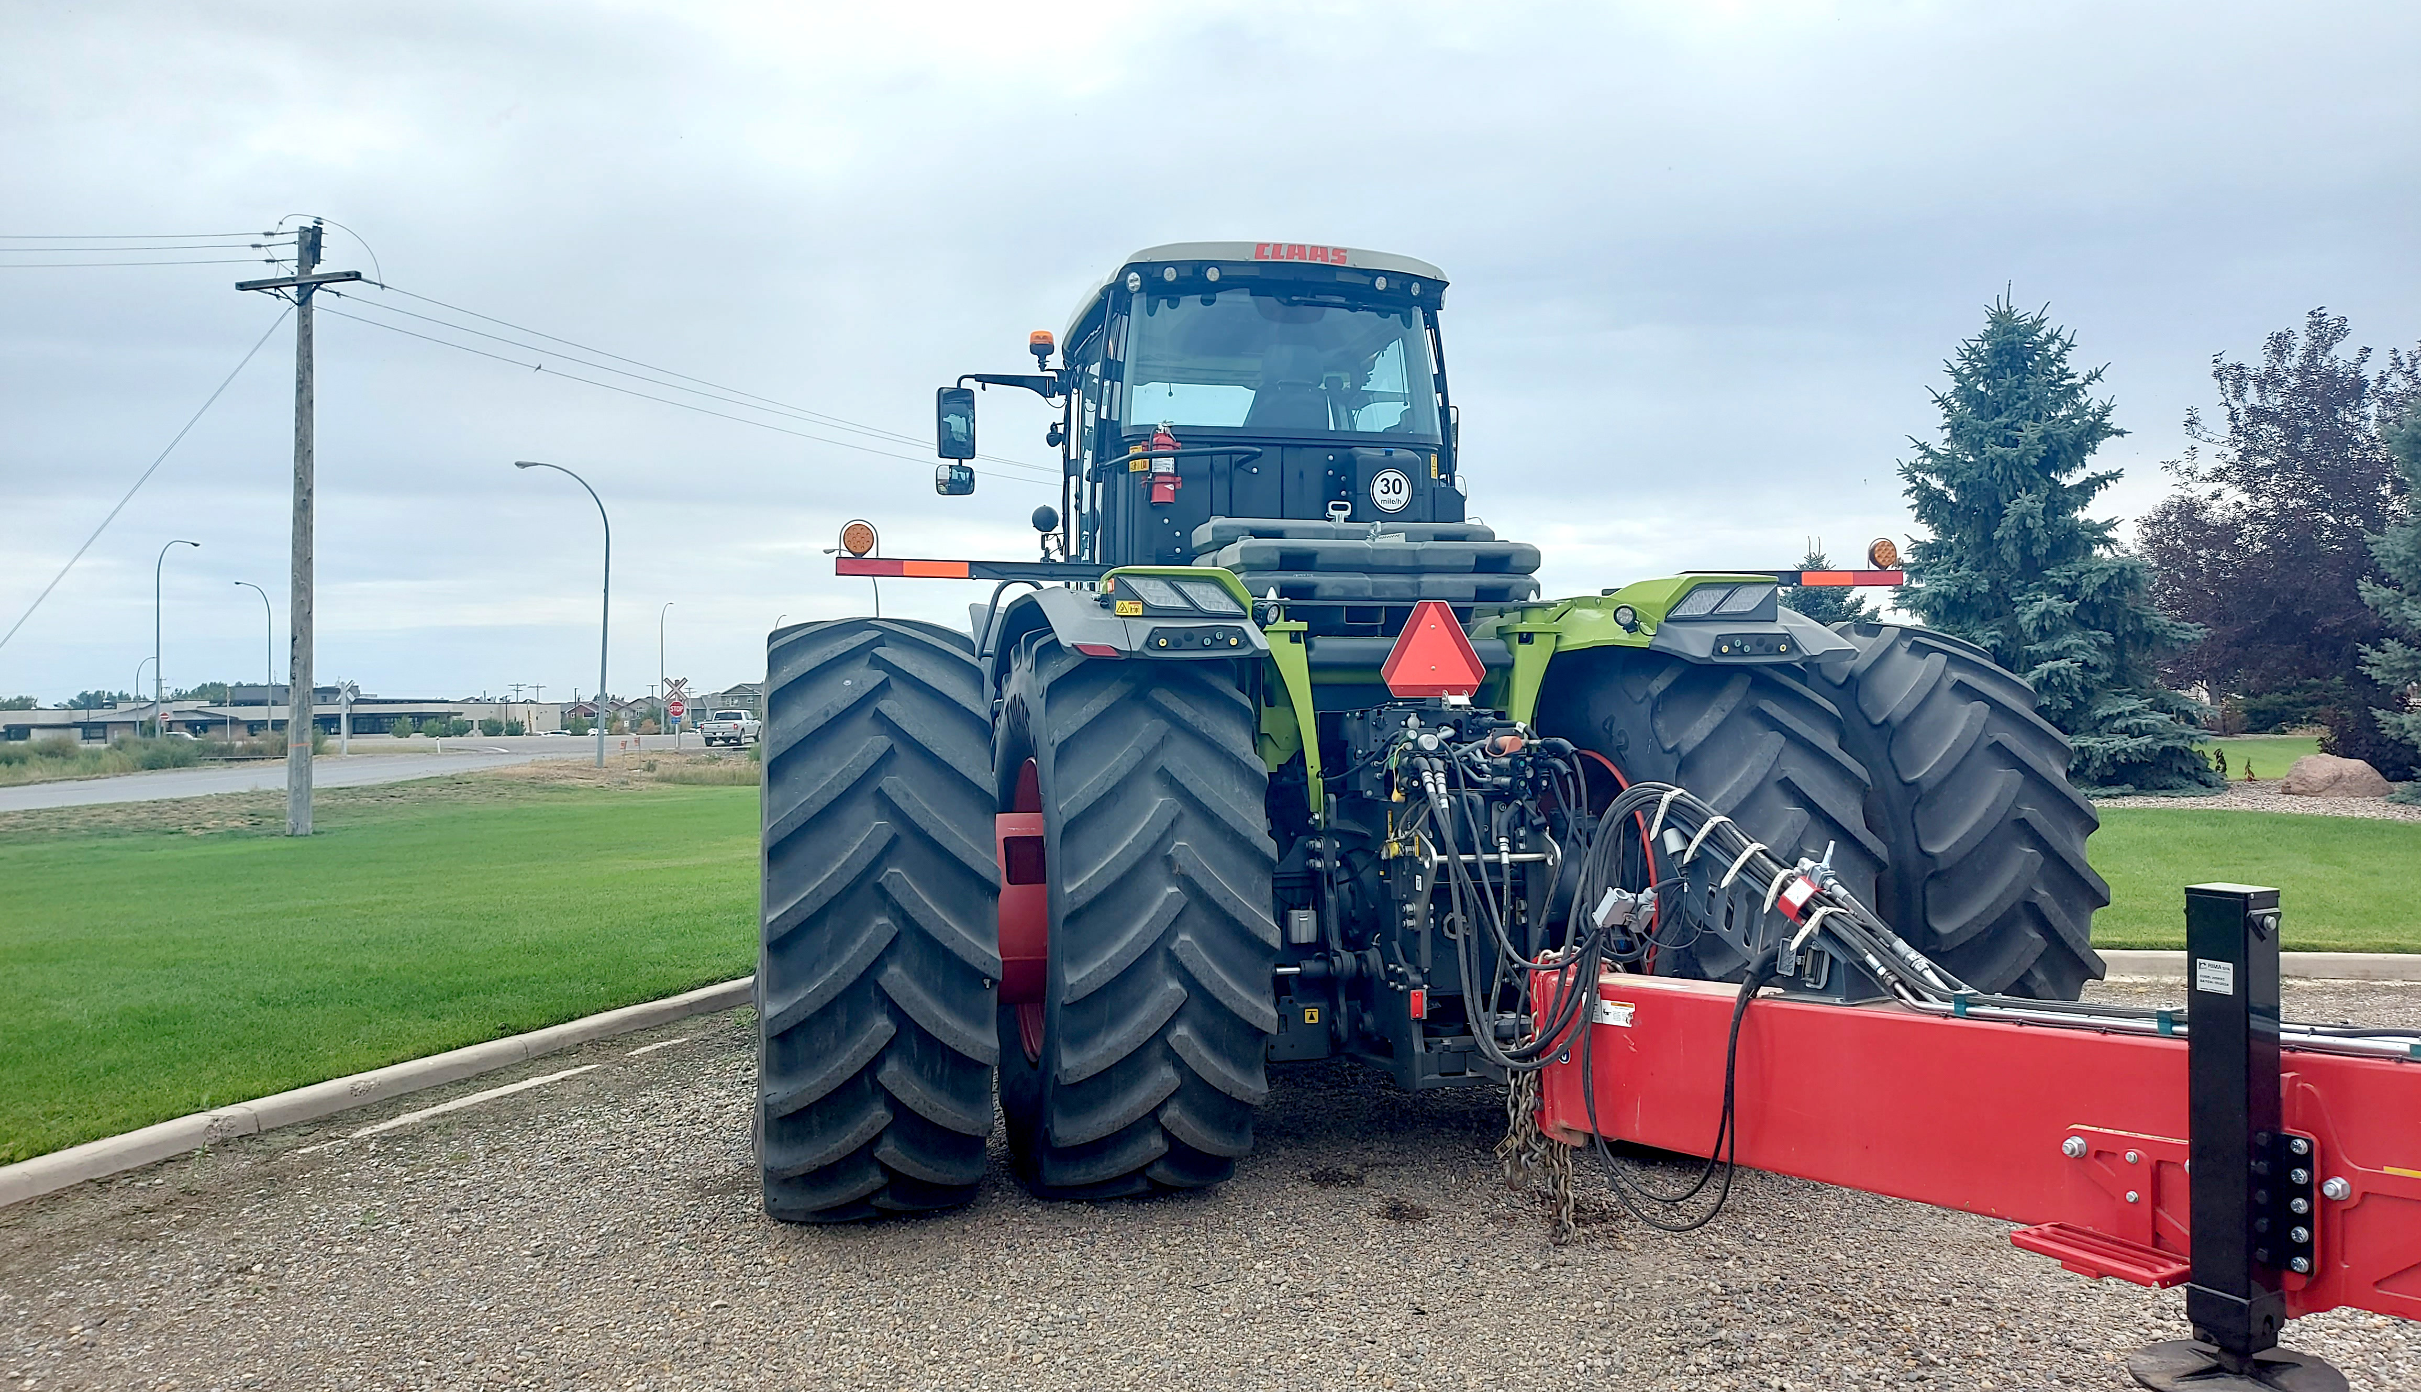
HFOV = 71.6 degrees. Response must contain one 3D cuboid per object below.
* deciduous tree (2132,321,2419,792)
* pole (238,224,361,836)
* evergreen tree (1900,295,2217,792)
[{"bbox_3d":[23.213,-3.285,36.059,6.400,10.020,6.400,-1,-1,33],"label":"deciduous tree"},{"bbox_3d":[-13.247,-2.419,24.452,2.150,8.880,0.450,0,-1,15],"label":"pole"},{"bbox_3d":[15.441,-2.938,32.055,6.600,9.370,6.600,0,-1,26],"label":"evergreen tree"}]

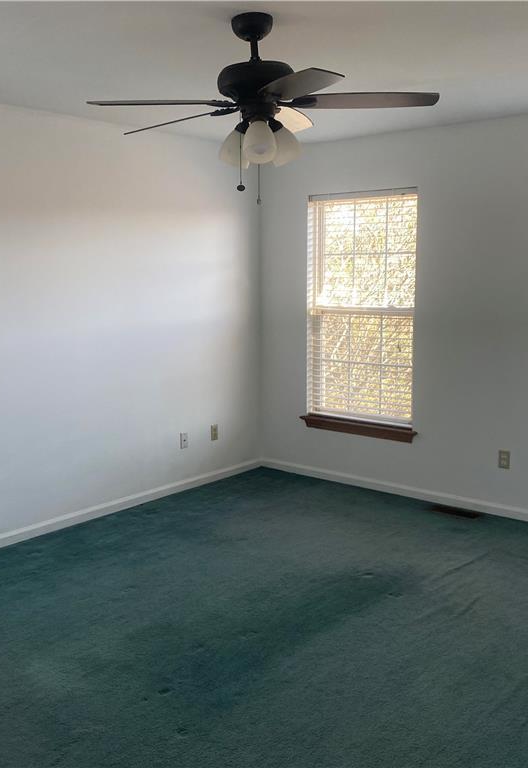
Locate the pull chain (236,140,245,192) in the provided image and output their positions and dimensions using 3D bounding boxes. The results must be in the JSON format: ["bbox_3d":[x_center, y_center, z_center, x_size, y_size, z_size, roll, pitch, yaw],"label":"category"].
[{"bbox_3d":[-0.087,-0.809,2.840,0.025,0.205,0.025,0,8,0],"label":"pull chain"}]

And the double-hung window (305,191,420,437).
[{"bbox_3d":[0.690,-0.513,5.398,0.890,1.630,0.110,7,11,39],"label":"double-hung window"}]

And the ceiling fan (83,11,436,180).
[{"bbox_3d":[-0.012,-1.055,2.815,1.290,0.530,1.300,0,8,0],"label":"ceiling fan"}]

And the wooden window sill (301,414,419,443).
[{"bbox_3d":[0.673,0.314,5.490,0.970,0.085,0.110,7,11,39],"label":"wooden window sill"}]

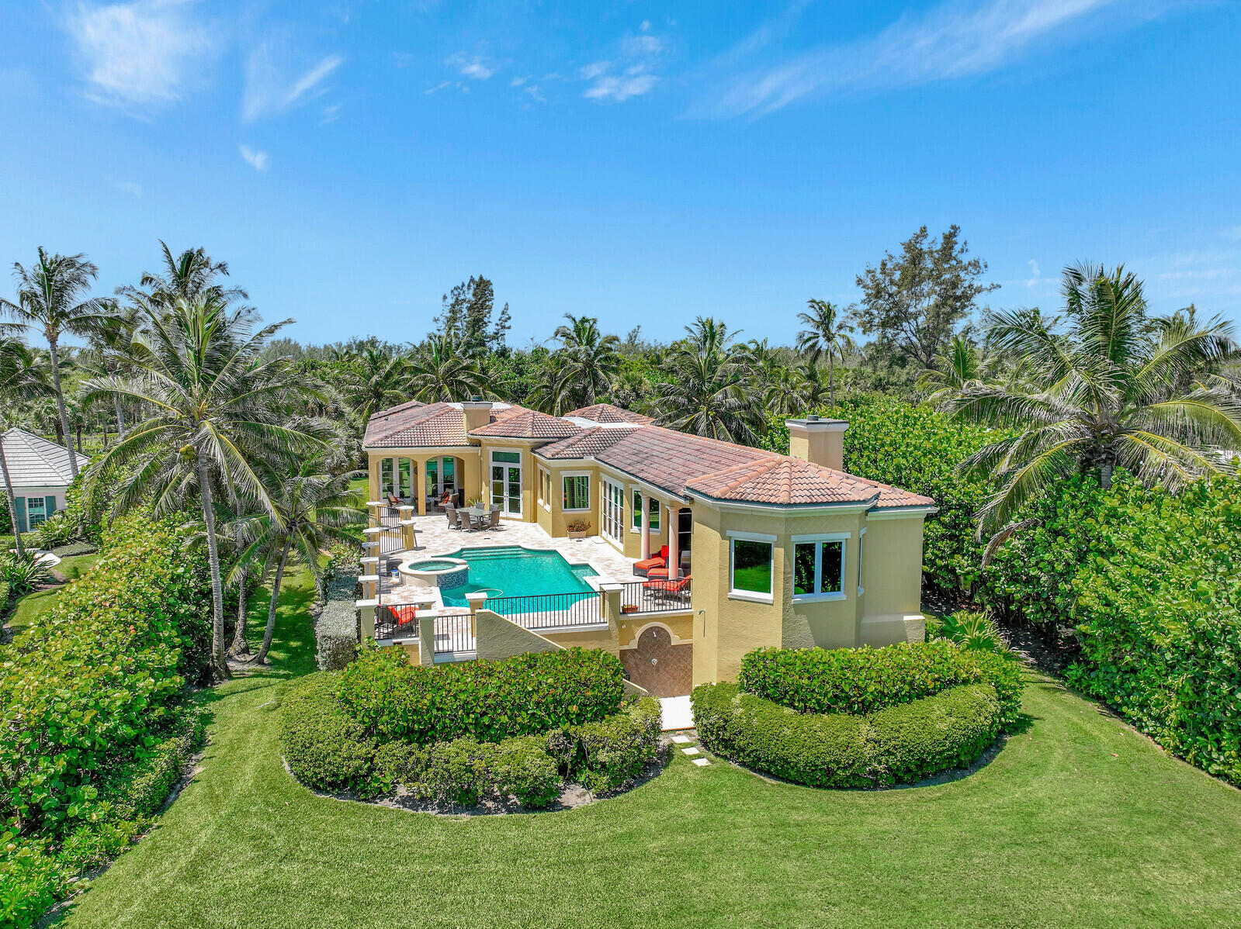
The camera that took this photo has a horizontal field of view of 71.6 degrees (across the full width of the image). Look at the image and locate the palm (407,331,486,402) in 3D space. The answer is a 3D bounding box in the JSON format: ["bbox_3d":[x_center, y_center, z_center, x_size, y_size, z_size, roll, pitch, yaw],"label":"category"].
[{"bbox_3d":[-13.677,-4.910,67.908,7.000,11.180,7.000,0,7,0],"label":"palm"}]

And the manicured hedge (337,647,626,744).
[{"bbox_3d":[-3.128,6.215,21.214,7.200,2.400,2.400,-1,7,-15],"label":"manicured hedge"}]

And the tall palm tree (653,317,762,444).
[{"bbox_3d":[4.645,-1.782,47.108,6.500,12.420,6.500,0,7,0],"label":"tall palm tree"}]

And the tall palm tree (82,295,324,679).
[{"bbox_3d":[-12.560,0.793,26.496,7.500,11.850,7.500,0,7,0],"label":"tall palm tree"}]

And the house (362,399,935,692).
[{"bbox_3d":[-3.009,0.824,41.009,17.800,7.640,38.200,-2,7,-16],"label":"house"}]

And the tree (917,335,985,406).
[{"bbox_3d":[24.619,-3.934,62.990,6.600,11.040,6.600,0,7,0],"label":"tree"}]

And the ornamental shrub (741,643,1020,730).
[{"bbox_3d":[7.050,6.028,23.914,7.200,1.500,3.000,-1,7,-8],"label":"ornamental shrub"}]

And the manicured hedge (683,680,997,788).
[{"bbox_3d":[6.148,6.841,22.083,8.300,1.070,4.200,0,7,0],"label":"manicured hedge"}]

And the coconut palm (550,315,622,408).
[{"bbox_3d":[-2.881,-5.944,70.804,6.800,12.530,6.800,0,7,0],"label":"coconut palm"}]

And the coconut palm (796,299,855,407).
[{"bbox_3d":[17.988,-6.803,76.727,5.500,15.730,5.500,0,7,0],"label":"coconut palm"}]

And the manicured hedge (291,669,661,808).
[{"bbox_3d":[-4.102,6.809,21.425,9.900,1.150,4.700,2,7,11],"label":"manicured hedge"}]

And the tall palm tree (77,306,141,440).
[{"bbox_3d":[-43.021,-6.746,73.728,6.600,13.410,6.600,0,7,0],"label":"tall palm tree"}]

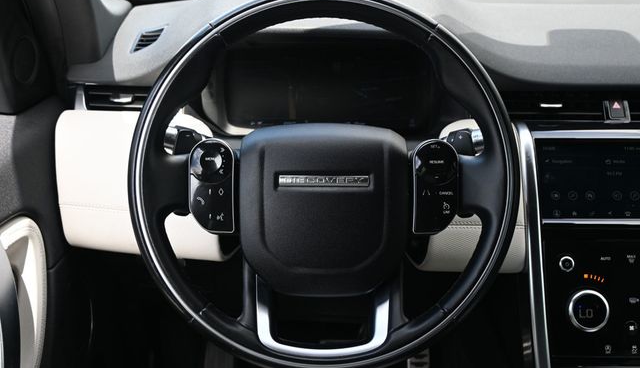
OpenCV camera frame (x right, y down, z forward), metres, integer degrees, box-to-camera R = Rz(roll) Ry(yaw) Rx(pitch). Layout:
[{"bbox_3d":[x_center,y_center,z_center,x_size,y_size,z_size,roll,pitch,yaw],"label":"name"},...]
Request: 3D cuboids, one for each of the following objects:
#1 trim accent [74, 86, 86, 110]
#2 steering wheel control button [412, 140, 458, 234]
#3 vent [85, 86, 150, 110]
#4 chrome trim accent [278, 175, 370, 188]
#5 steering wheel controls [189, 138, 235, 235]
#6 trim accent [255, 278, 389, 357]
[{"bbox_3d":[-0.288,-0.103,0.875,0.015,0.030,0.016,0,14,0],"label":"trim accent"},{"bbox_3d":[0.112,0.003,0.716,0.046,0.093,0.022,0,-4,0],"label":"steering wheel control button"},{"bbox_3d":[-0.242,-0.103,0.880,0.088,0.031,0.030,0,14,0],"label":"vent"},{"bbox_3d":[0.004,-0.002,0.706,0.089,0.012,0.004,0,-5,0],"label":"chrome trim accent"},{"bbox_3d":[-0.105,0.002,0.716,0.046,0.093,0.022,0,-4,0],"label":"steering wheel controls"},{"bbox_3d":[0.002,0.130,0.707,0.129,0.078,0.024,0,-5,0],"label":"trim accent"}]

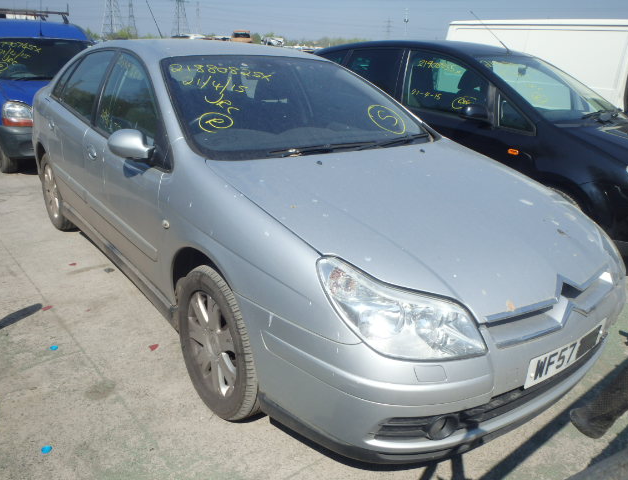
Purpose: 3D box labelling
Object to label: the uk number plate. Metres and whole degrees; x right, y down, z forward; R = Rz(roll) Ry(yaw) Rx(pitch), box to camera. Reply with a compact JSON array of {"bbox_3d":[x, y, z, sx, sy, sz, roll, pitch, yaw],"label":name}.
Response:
[{"bbox_3d":[0.888,0.385,1.799,0.520,0.111,0.025,-13,25,-36],"label":"uk number plate"}]

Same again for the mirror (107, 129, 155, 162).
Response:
[{"bbox_3d":[-0.792,-0.410,2.237,0.210,0.145,0.150,-13,25,-36],"label":"mirror"}]

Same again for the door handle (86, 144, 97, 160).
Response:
[{"bbox_3d":[-1.260,-0.499,2.941,0.050,0.075,0.180,-13,25,-36],"label":"door handle"}]

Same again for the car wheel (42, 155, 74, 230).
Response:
[{"bbox_3d":[-2.016,-0.404,4.187,0.215,0.635,0.640,-13,25,-36],"label":"car wheel"}]

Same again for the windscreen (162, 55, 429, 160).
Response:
[{"bbox_3d":[-0.084,-0.760,2.753,1.460,0.117,0.939,-13,52,-36],"label":"windscreen"}]

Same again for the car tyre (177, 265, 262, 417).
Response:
[{"bbox_3d":[-0.340,0.403,2.162,0.215,0.635,0.640,-13,25,-36],"label":"car tyre"}]

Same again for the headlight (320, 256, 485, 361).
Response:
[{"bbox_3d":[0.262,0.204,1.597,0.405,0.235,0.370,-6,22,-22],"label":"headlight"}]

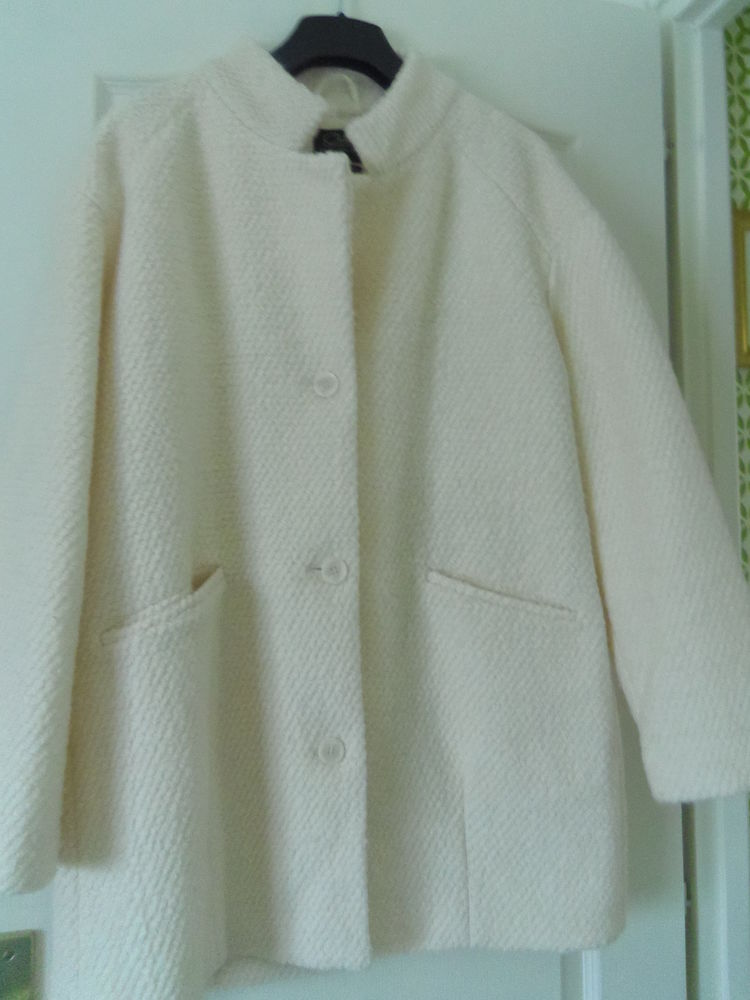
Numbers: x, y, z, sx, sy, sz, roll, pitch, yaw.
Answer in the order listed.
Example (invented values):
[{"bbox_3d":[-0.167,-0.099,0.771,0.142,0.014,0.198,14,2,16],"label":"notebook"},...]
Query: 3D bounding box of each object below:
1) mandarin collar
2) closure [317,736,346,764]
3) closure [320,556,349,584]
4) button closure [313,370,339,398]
[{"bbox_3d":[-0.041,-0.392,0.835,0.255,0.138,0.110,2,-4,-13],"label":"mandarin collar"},{"bbox_3d":[-0.041,0.238,0.767,0.025,0.025,0.004,2,-4,-13],"label":"closure"},{"bbox_3d":[-0.038,0.068,0.778,0.025,0.025,0.004,2,-4,-13],"label":"closure"},{"bbox_3d":[-0.047,-0.112,0.786,0.025,0.025,0.004,2,-4,-13],"label":"button closure"}]

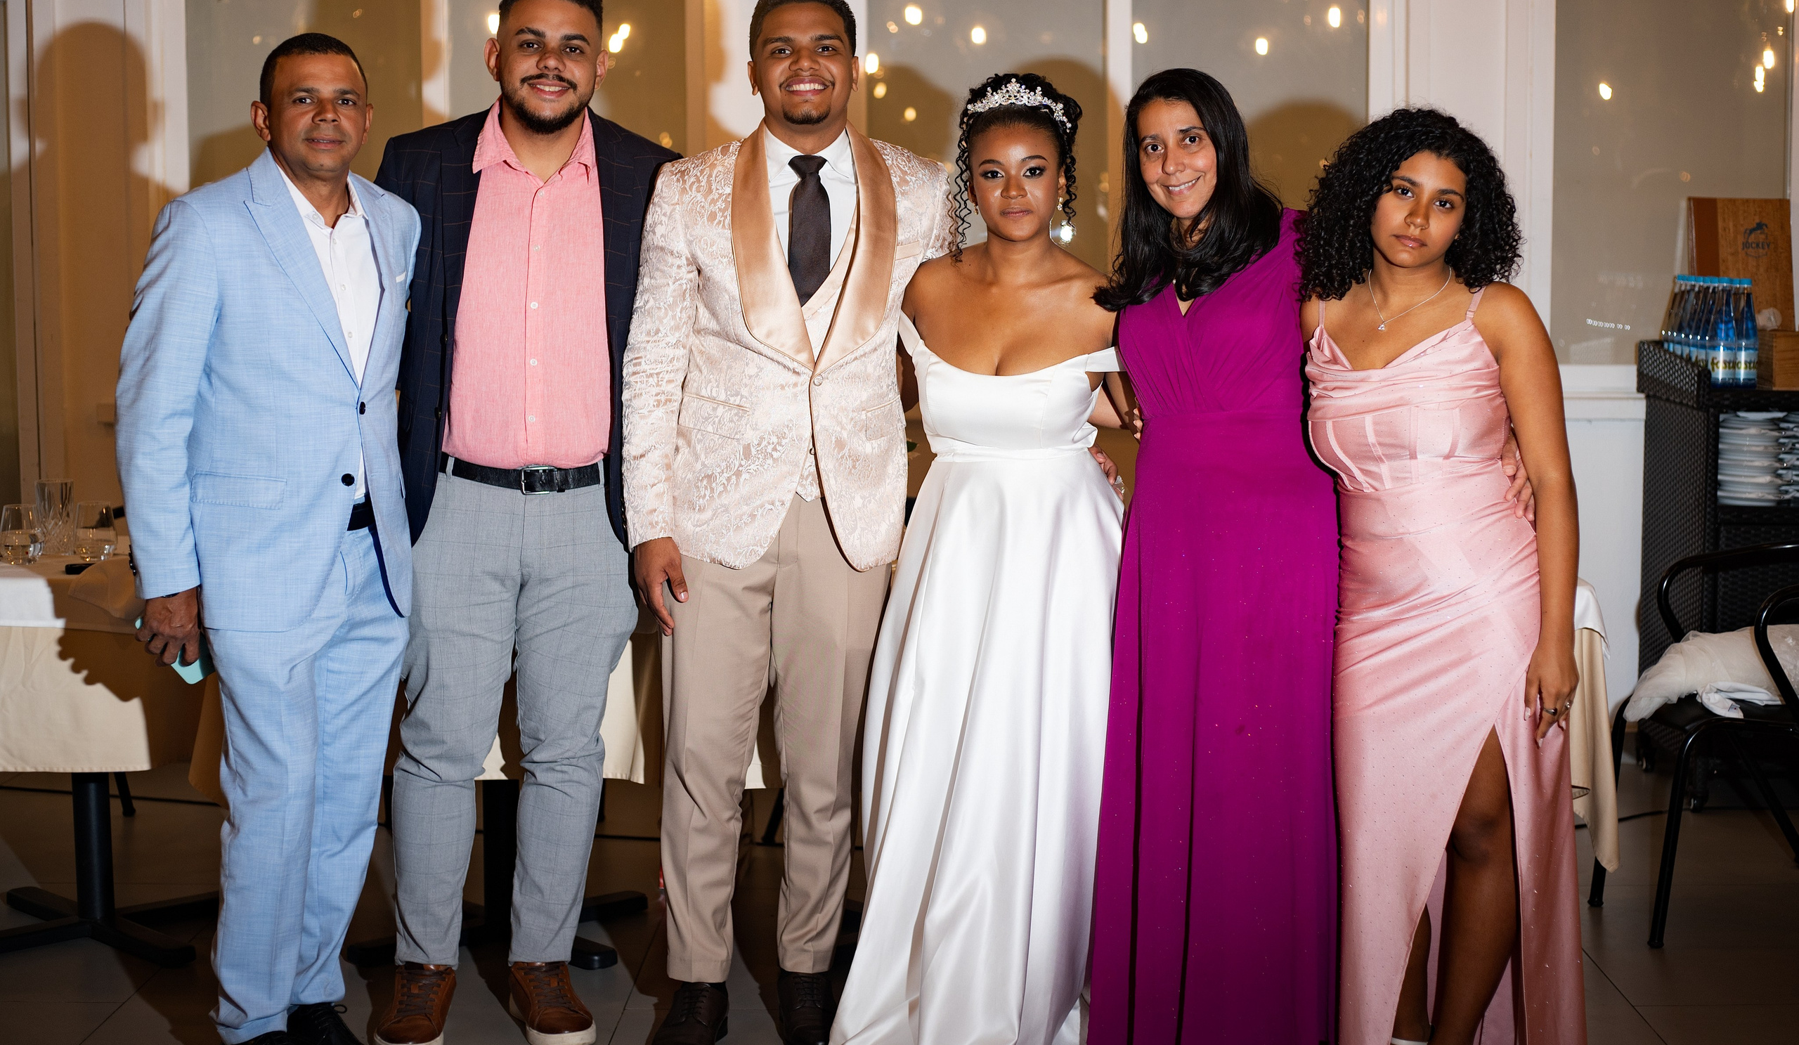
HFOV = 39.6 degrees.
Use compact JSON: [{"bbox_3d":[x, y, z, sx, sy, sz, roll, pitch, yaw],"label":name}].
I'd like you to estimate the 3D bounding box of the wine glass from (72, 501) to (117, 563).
[{"bbox_3d":[-1.553,0.018,4.821,0.085,0.112,0.085,0,7,1],"label":"wine glass"}]

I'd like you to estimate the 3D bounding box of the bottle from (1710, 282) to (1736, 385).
[{"bbox_3d":[1.918,-0.442,5.822,0.063,0.255,0.063,0,7,1],"label":"bottle"}]

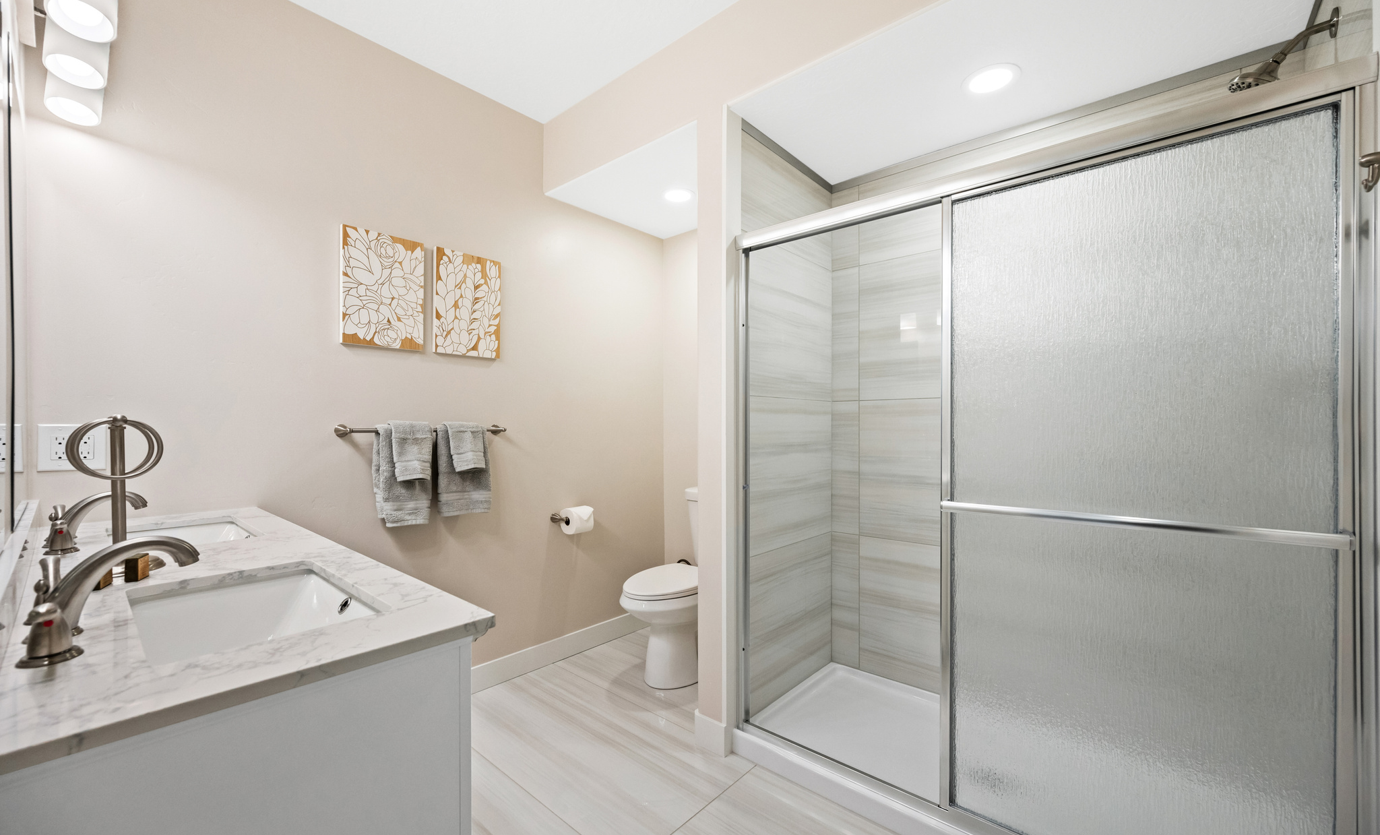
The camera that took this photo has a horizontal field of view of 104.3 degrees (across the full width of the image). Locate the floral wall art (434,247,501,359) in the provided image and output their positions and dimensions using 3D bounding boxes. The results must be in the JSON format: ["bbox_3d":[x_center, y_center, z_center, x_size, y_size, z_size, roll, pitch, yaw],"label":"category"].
[{"bbox_3d":[-0.975,-0.488,2.365,0.028,0.445,0.295,-1,-1,41],"label":"floral wall art"}]

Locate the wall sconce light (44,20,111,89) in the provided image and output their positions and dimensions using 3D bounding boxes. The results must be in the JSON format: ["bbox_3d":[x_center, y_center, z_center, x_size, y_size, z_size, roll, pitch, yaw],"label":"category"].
[{"bbox_3d":[-1.433,-0.858,1.254,0.098,0.127,0.098,-1,-1,41],"label":"wall sconce light"}]

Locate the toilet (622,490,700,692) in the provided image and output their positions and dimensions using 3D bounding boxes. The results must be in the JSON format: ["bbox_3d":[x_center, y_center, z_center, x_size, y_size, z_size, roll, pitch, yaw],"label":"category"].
[{"bbox_3d":[-0.020,0.827,2.649,0.433,0.818,0.763,-1,-1,41],"label":"toilet"}]

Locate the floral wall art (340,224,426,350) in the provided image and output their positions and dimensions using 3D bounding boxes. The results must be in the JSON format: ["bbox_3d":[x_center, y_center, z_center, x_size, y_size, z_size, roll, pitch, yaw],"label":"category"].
[{"bbox_3d":[-1.201,-0.490,2.104,0.028,0.445,0.295,-1,-1,41],"label":"floral wall art"}]

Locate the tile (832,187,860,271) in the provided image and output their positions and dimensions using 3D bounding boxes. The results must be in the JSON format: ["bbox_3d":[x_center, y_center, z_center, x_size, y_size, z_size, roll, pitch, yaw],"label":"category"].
[{"bbox_3d":[0.729,-0.881,2.514,0.135,0.370,0.011,-1,-1,41],"label":"tile"}]

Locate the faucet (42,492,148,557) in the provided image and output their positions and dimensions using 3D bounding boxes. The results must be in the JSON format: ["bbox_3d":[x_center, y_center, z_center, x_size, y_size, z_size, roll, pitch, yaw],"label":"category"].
[{"bbox_3d":[-1.396,0.236,1.267,0.270,0.120,0.165,-1,-1,41],"label":"faucet"}]

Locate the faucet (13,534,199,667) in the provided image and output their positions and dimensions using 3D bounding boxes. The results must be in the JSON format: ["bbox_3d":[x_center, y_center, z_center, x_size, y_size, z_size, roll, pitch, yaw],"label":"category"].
[{"bbox_3d":[-0.801,0.231,0.750,0.305,0.118,0.173,-1,-1,41],"label":"faucet"}]

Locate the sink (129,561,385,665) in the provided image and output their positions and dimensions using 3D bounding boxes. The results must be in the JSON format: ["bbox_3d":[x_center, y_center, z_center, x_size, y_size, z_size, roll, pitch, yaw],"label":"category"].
[{"bbox_3d":[-0.706,0.381,0.853,0.440,0.160,0.270,-1,-1,41],"label":"sink"}]

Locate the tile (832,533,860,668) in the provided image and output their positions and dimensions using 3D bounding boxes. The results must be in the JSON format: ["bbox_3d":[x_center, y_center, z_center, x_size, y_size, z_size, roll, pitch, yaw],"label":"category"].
[{"bbox_3d":[0.725,0.845,2.493,0.135,0.610,0.011,-1,-1,41],"label":"tile"}]

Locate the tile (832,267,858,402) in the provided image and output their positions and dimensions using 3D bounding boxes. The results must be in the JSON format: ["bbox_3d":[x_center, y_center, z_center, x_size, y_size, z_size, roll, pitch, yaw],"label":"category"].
[{"bbox_3d":[0.708,-0.376,2.452,0.132,0.602,0.012,-1,-1,41],"label":"tile"}]

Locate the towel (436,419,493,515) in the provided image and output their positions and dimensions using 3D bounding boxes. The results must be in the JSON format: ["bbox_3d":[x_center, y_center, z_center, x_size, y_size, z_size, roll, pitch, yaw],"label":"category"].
[{"bbox_3d":[-0.959,0.215,2.296,0.079,0.392,0.236,-1,-1,41],"label":"towel"}]

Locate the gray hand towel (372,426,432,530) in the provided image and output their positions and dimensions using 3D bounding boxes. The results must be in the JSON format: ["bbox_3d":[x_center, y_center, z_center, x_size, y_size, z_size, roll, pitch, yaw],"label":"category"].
[{"bbox_3d":[-1.123,0.224,2.102,0.075,0.400,0.200,-1,-1,41],"label":"gray hand towel"}]

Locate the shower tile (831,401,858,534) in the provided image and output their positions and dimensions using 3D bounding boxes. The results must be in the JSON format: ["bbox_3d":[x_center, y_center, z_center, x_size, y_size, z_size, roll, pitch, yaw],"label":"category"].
[{"bbox_3d":[0.707,0.228,2.442,0.132,0.602,0.012,-1,-1,41],"label":"shower tile"}]

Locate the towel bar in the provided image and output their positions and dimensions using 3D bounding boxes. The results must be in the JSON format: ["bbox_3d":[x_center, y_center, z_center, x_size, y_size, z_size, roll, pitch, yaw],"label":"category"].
[{"bbox_3d":[-1.072,0.054,2.215,0.084,0.051,0.665,-1,-1,41],"label":"towel bar"}]

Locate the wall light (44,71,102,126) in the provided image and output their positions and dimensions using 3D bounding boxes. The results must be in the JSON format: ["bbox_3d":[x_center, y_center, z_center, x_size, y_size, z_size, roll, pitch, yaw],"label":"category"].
[{"bbox_3d":[-1.641,-0.861,1.430,0.101,0.116,0.101,-1,-1,41],"label":"wall light"}]

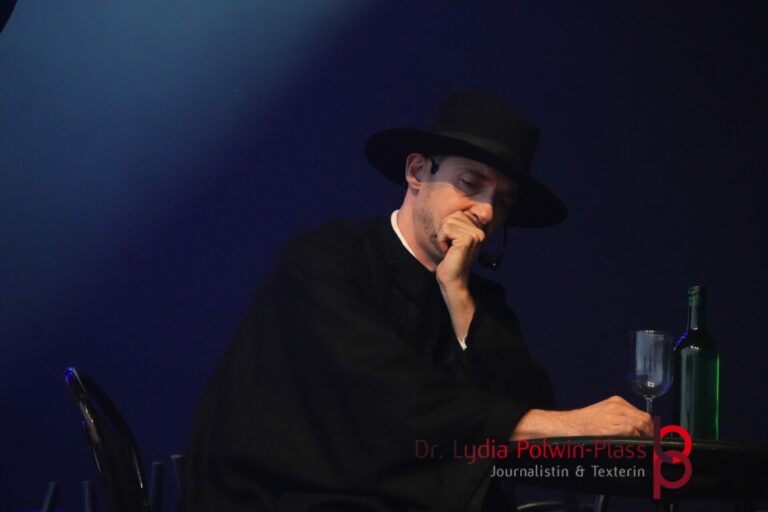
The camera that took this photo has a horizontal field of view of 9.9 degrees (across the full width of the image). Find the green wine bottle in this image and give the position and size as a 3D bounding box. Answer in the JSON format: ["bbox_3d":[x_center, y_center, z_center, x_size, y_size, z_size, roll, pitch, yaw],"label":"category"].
[{"bbox_3d":[0.512,0.198,7.228,0.075,0.300,0.075,0,-8,0],"label":"green wine bottle"}]

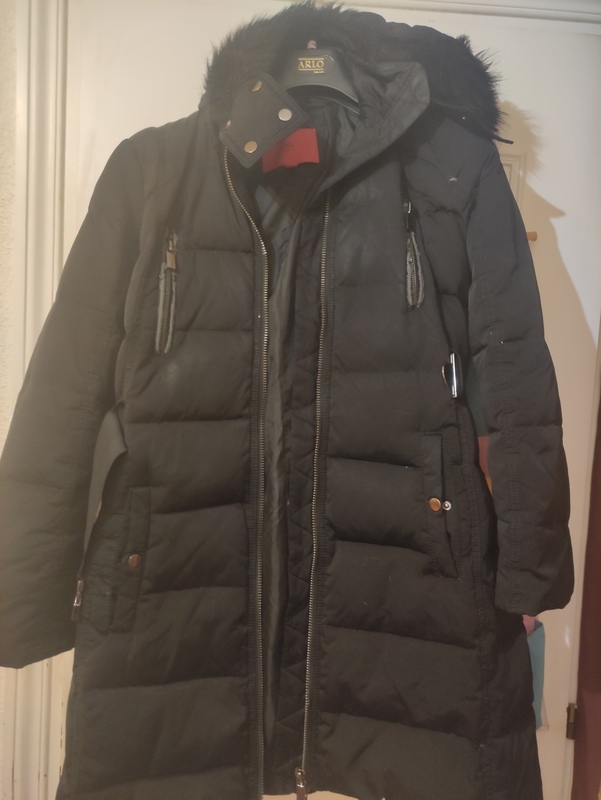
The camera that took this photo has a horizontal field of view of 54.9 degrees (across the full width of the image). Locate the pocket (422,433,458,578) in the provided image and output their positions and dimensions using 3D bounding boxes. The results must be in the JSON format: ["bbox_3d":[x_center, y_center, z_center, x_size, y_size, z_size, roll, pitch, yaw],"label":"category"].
[{"bbox_3d":[0.176,0.133,0.730,0.028,0.180,0.022,-6,-3,-10],"label":"pocket"}]

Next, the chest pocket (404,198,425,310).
[{"bbox_3d":[0.147,-0.188,0.745,0.022,0.143,0.018,-3,-2,-9],"label":"chest pocket"}]

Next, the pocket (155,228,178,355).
[{"bbox_3d":[-0.170,-0.138,0.735,0.023,0.158,0.018,4,-2,10],"label":"pocket"}]

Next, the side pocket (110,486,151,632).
[{"bbox_3d":[-0.210,0.197,0.715,0.028,0.175,0.022,7,-3,12],"label":"side pocket"}]

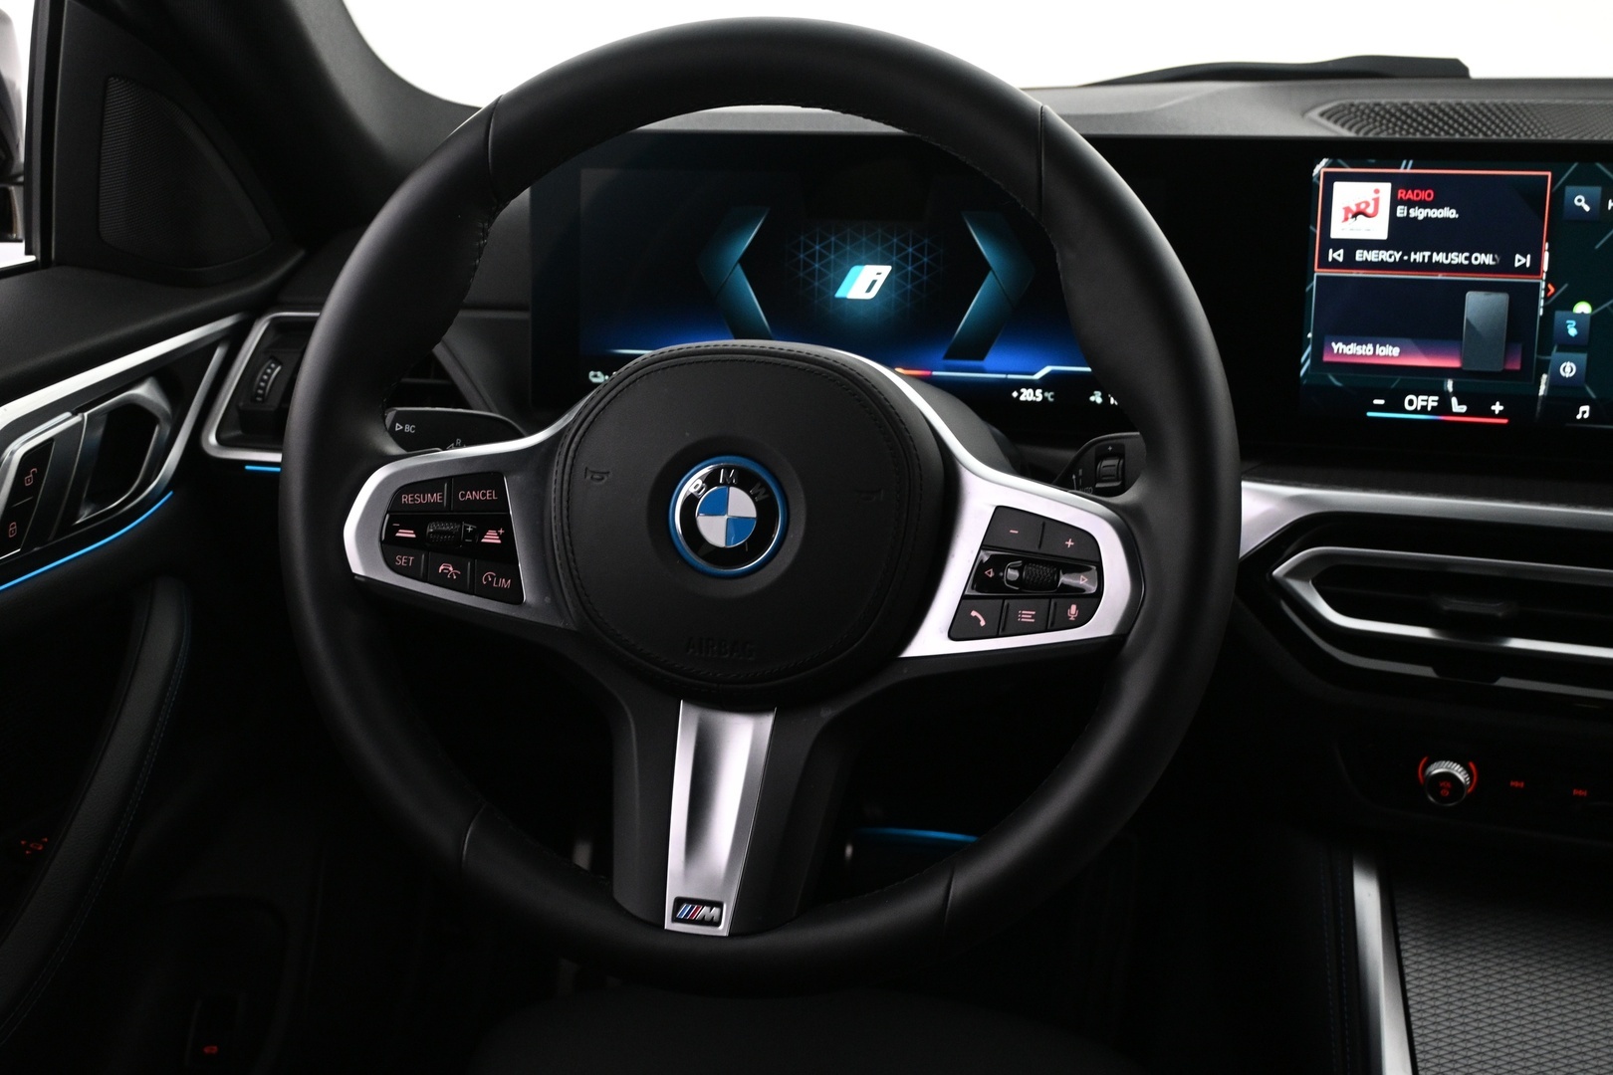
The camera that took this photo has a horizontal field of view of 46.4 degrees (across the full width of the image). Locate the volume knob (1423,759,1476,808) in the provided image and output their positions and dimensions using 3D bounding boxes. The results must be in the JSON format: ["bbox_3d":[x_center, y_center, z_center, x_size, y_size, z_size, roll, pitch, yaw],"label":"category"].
[{"bbox_3d":[0.288,0.110,0.845,0.021,0.021,0.017,9,20,22],"label":"volume knob"}]

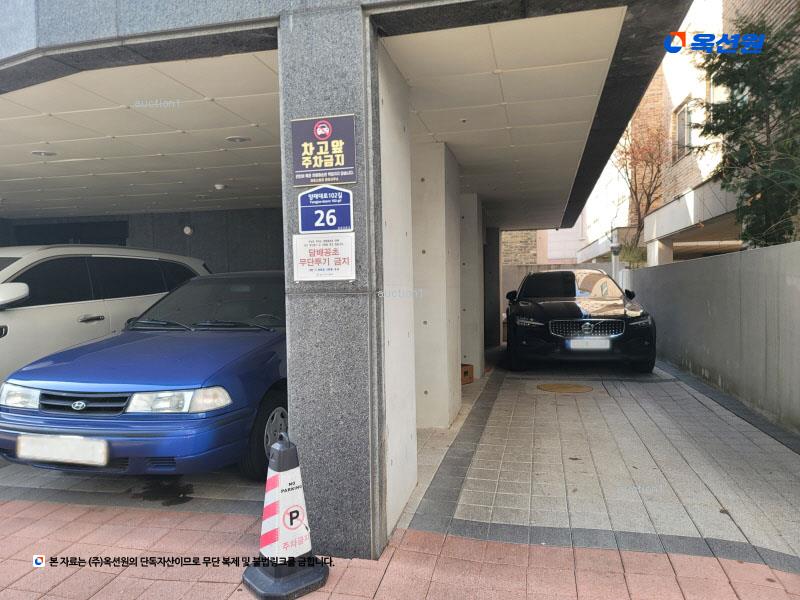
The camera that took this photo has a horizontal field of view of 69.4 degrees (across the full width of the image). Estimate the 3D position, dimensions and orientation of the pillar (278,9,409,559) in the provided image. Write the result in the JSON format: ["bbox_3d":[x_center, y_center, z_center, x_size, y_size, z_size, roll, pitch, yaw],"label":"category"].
[{"bbox_3d":[-0.221,-0.058,3.088,0.416,2.412,1.008,-1,1,14],"label":"pillar"}]

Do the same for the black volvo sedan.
[{"bbox_3d":[2.700,0.195,9.320,1.870,1.470,4.780,-1,2,11],"label":"black volvo sedan"}]

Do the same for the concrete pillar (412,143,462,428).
[{"bbox_3d":[0.320,-0.120,5.438,0.410,2.412,1.069,-1,1,14],"label":"concrete pillar"}]

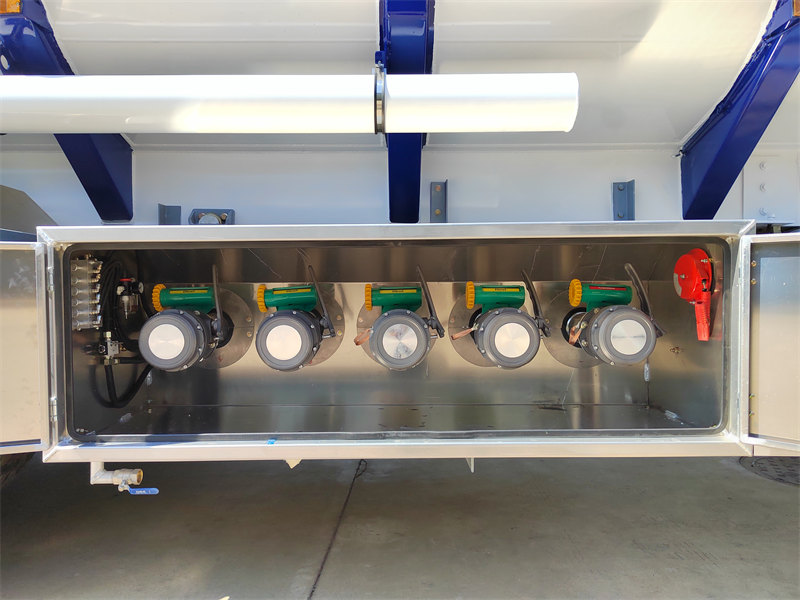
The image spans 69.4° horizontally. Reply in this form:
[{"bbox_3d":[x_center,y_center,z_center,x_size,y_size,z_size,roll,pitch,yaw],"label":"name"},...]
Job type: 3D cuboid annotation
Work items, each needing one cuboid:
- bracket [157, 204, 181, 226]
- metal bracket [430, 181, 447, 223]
[{"bbox_3d":[-0.597,-0.203,1.501,0.044,0.089,0.042,0,1,0],"label":"bracket"},{"bbox_3d":[0.102,-0.241,1.500,0.043,0.141,0.042,0,1,0],"label":"metal bracket"}]

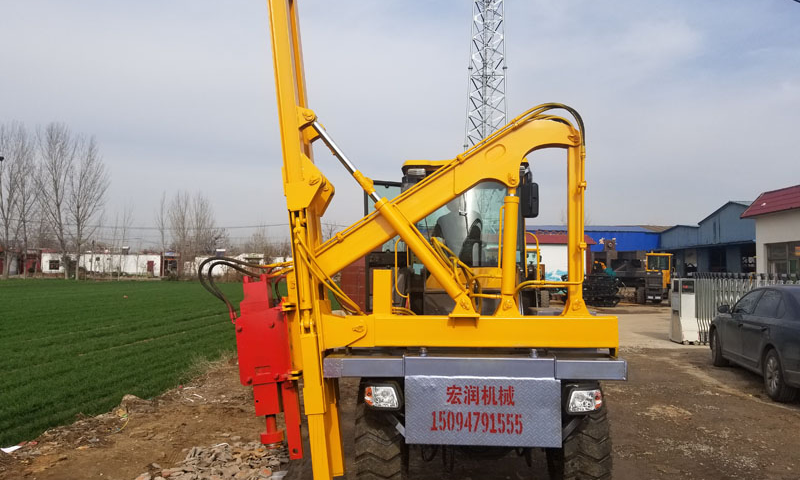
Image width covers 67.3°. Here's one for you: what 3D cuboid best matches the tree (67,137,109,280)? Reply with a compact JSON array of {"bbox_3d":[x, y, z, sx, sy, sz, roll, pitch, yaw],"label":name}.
[{"bbox_3d":[-27.523,-2.850,53.303,3.400,12.790,3.400,3,-3,-27],"label":"tree"}]

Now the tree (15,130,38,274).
[{"bbox_3d":[-32.811,-3.155,53.314,2.800,13.260,2.800,3,-3,-32],"label":"tree"}]

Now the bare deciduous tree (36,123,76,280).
[{"bbox_3d":[-29.981,-3.507,53.332,3.500,14.000,3.500,3,-3,-29],"label":"bare deciduous tree"}]

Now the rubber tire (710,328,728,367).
[{"bbox_3d":[5.423,1.825,10.200,0.220,0.660,0.660,0,-3,15],"label":"rubber tire"}]

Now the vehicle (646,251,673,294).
[{"bbox_3d":[13.311,1.987,31.002,1.800,2.600,3.800,0,-3,18],"label":"vehicle"}]

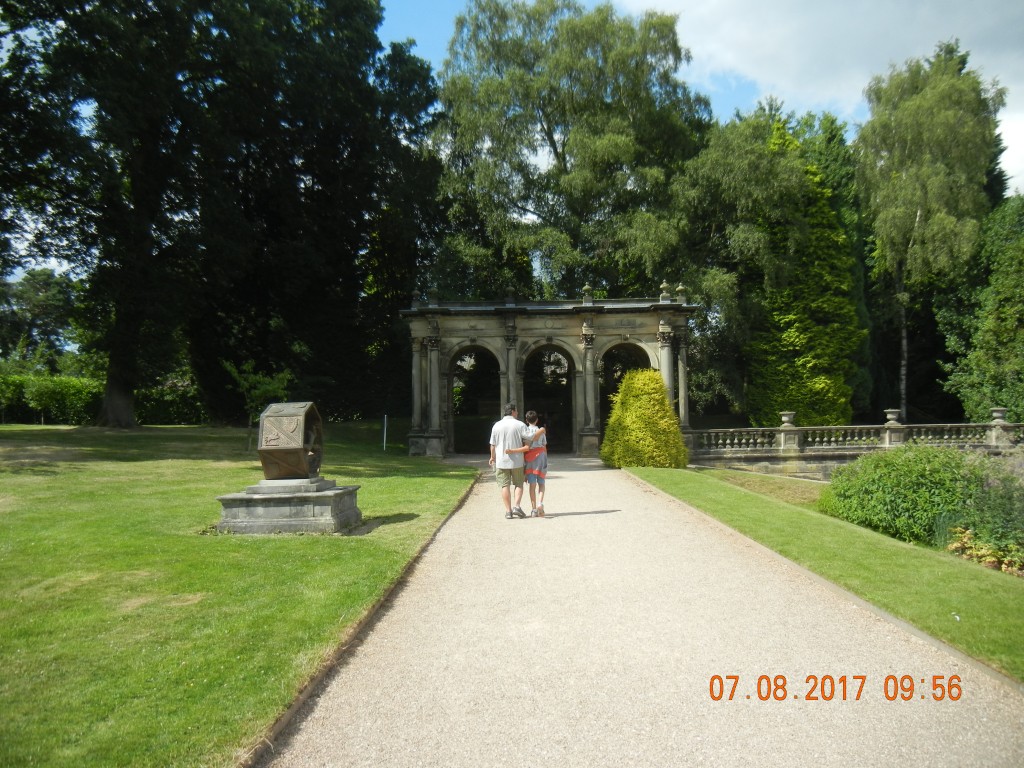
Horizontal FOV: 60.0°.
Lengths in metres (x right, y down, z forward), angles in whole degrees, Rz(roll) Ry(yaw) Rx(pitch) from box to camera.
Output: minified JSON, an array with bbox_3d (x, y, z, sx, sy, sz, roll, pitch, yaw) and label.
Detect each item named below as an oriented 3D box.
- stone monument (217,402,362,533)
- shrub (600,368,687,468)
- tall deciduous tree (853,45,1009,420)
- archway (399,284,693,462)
[{"bbox_3d":[-3.087,1.129,12.468,1.580,1.770,1.580,-1,-2,3],"label":"stone monument"},{"bbox_3d":[4.062,1.015,27.379,2.600,3.000,2.600,-1,-2,2],"label":"shrub"},{"bbox_3d":[21.814,-7.277,46.294,7.500,20.600,7.500,-1,-2,10],"label":"tall deciduous tree"},{"bbox_3d":[1.544,-0.497,36.443,11.800,6.800,3.600,-1,-2,3],"label":"archway"}]

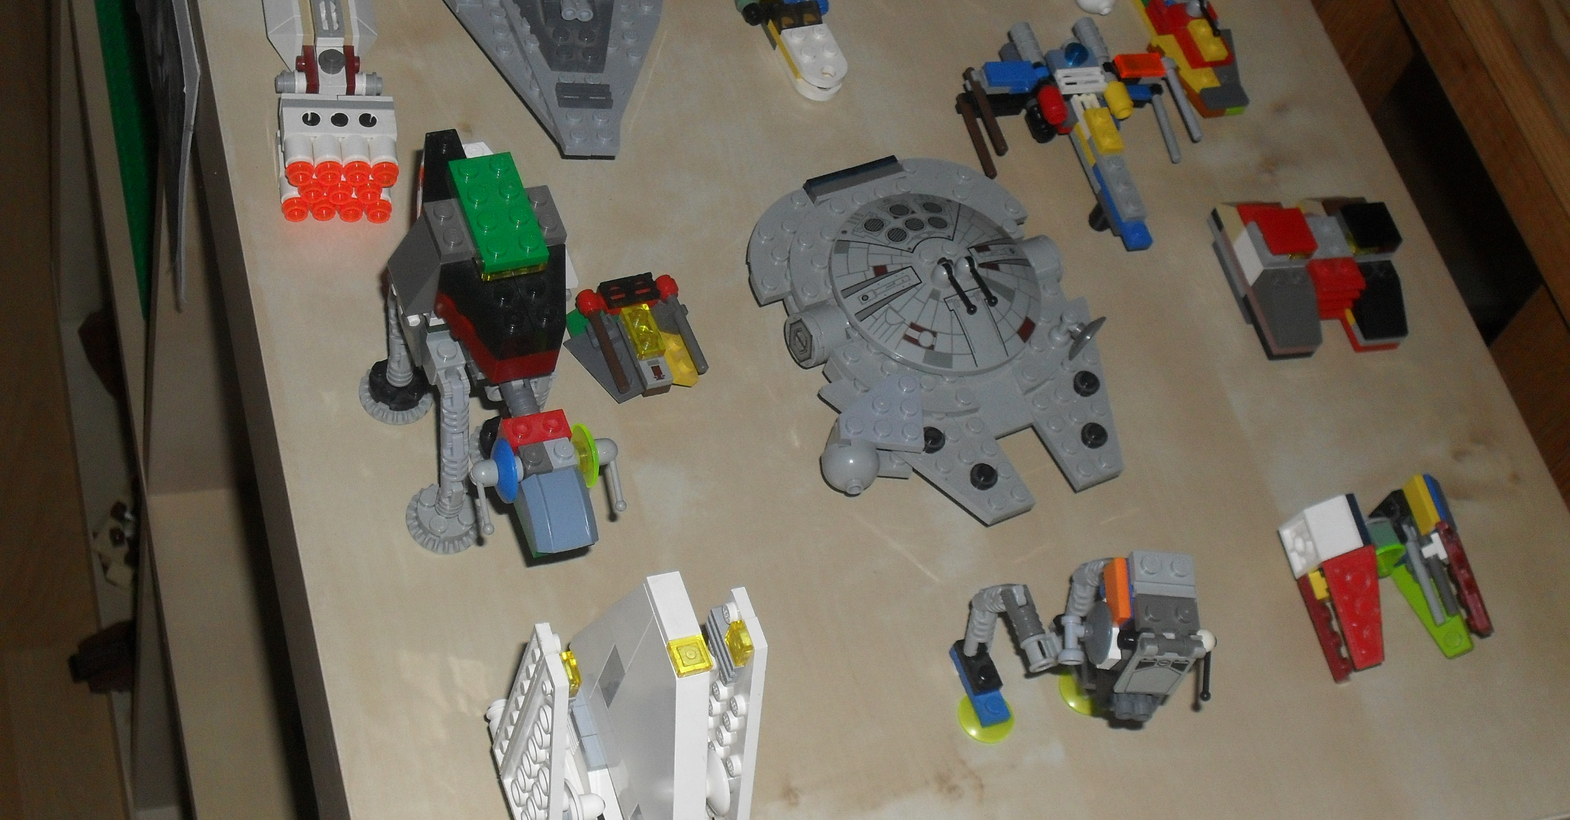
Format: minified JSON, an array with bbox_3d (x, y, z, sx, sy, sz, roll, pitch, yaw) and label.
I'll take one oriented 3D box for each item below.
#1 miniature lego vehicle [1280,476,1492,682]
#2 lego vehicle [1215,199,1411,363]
[{"bbox_3d":[0.174,0.048,0.639,0.056,0.023,0.052,-4,59,-17],"label":"miniature lego vehicle"},{"bbox_3d":[0.168,-0.045,0.700,0.057,0.019,0.057,-8,60,-19],"label":"lego vehicle"}]

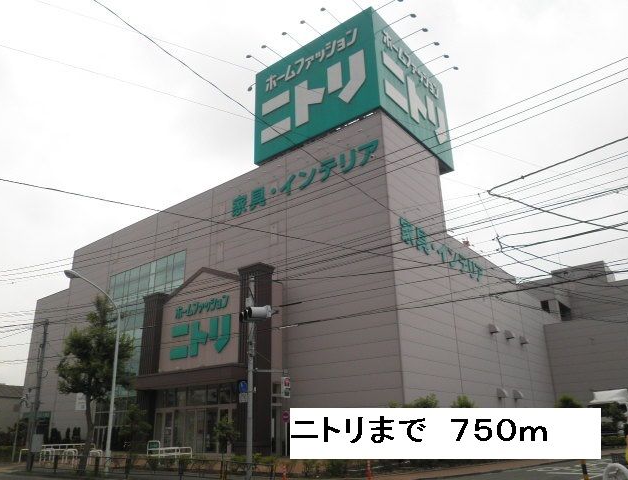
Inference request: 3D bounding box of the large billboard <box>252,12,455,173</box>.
[{"bbox_3d":[3.525,-10.364,42.257,12.159,9.211,11.975,-16,-25,36],"label":"large billboard"}]

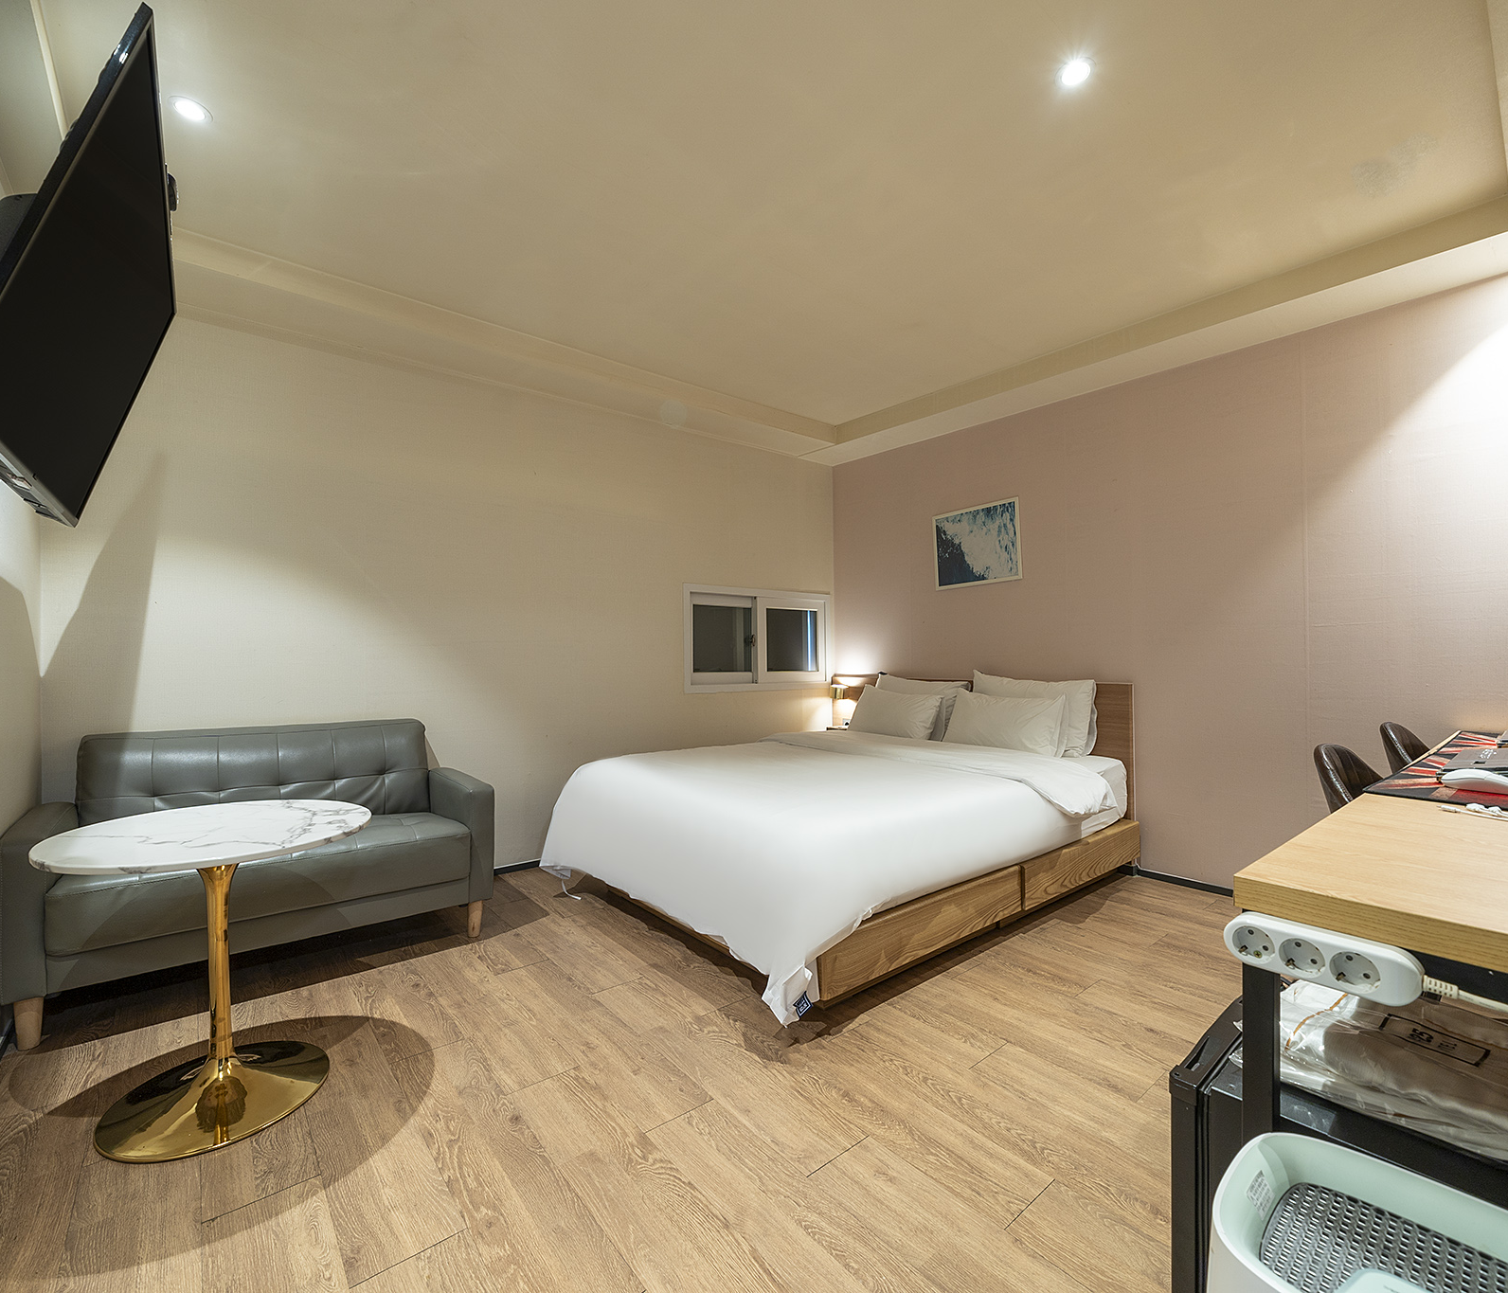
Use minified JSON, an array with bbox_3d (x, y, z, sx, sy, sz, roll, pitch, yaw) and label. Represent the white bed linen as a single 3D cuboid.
[{"bbox_3d":[0.365,0.768,2.929,2.007,0.515,1.654,1,-1,-40],"label":"white bed linen"}]

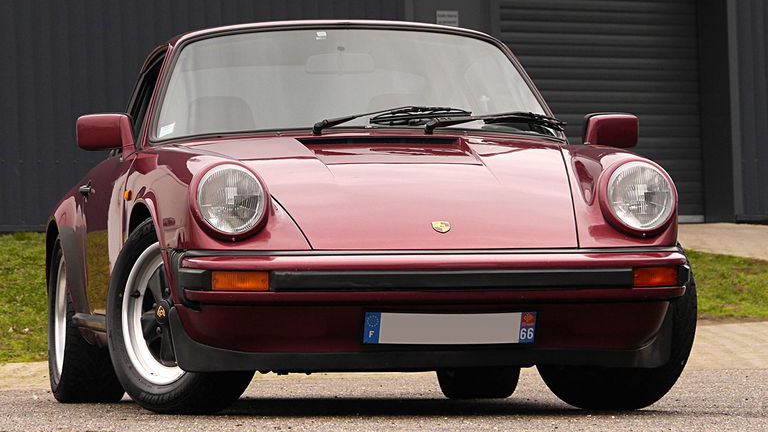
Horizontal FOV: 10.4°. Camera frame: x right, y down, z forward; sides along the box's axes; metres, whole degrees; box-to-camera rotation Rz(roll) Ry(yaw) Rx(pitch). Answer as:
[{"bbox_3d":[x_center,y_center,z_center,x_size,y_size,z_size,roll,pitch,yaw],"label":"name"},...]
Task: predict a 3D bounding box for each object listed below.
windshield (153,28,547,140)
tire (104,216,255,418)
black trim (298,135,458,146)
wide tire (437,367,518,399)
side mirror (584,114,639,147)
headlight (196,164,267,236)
[{"bbox_3d":[-0.088,-0.421,13.802,1.370,0.615,0.230,0,-43,-10],"label":"windshield"},{"bbox_3d":[-0.611,0.296,12.906,0.207,0.630,0.630,1,-2,-37],"label":"tire"},{"bbox_3d":[-0.017,-0.240,13.417,0.515,0.037,0.060,0,-2,-10],"label":"black trim"},{"bbox_3d":[0.344,0.357,15.426,0.235,0.630,0.630,0,-2,-10],"label":"wide tire"},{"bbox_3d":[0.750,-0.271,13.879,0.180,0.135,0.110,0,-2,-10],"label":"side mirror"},{"bbox_3d":[-0.452,-0.046,12.386,0.206,0.212,0.120,0,-2,-10],"label":"headlight"}]

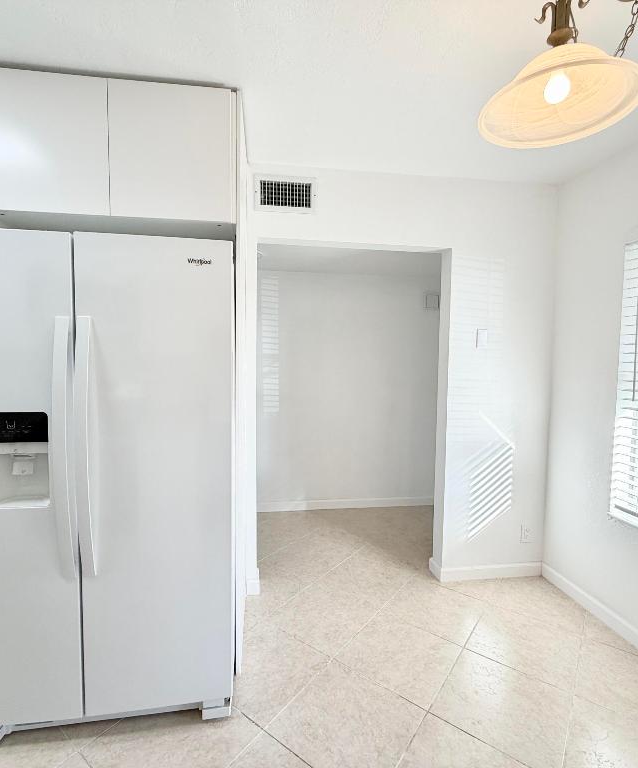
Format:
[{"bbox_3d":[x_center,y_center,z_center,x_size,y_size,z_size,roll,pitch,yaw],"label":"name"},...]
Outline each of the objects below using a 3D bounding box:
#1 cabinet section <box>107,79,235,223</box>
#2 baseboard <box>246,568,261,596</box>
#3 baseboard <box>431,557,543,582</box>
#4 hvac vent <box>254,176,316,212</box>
[{"bbox_3d":[-0.569,-0.894,1.607,0.455,0.506,0.022,0,3,-8],"label":"cabinet section"},{"bbox_3d":[-0.381,1.151,2.420,0.078,0.091,0.152,0,3,-8],"label":"baseboard"},{"bbox_3d":[1.052,1.151,2.617,0.665,0.091,0.160,0,3,-8],"label":"baseboard"},{"bbox_3d":[-0.178,-1.028,2.247,0.339,0.187,0.022,0,3,-8],"label":"hvac vent"}]

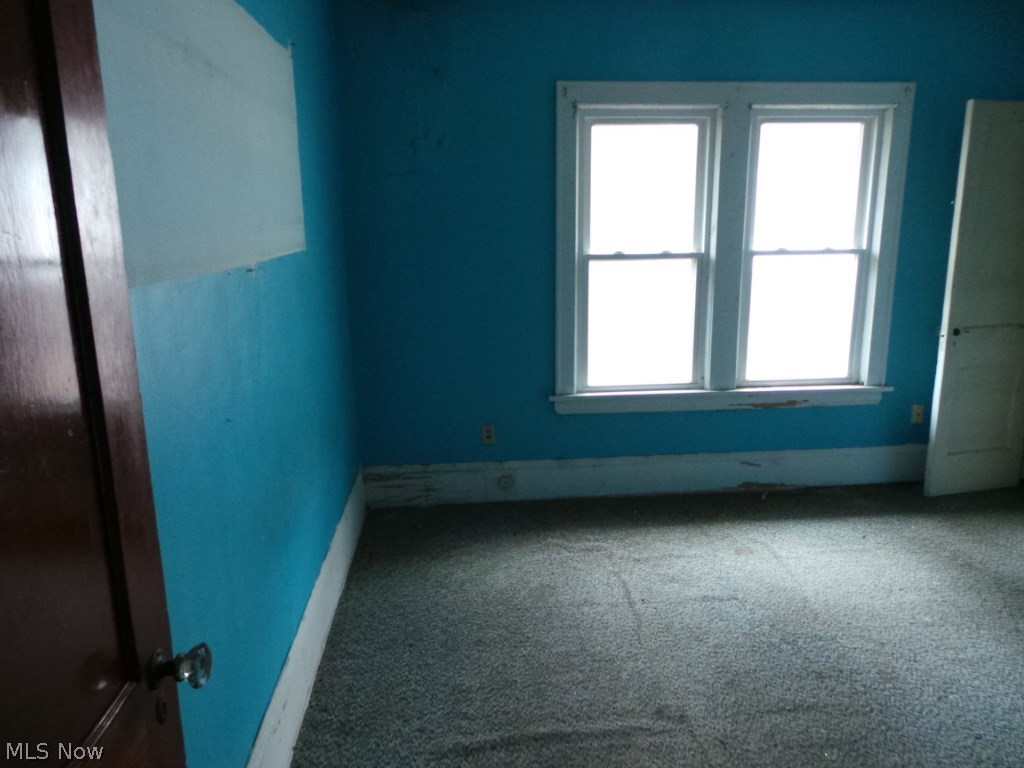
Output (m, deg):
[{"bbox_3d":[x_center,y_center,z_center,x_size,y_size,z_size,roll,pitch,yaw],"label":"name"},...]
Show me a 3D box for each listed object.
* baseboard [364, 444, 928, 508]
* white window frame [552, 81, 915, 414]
[{"bbox_3d":[0.979,0.514,3.886,3.578,0.239,0.028,-2,11,-5],"label":"baseboard"},{"bbox_3d":[1.188,-0.709,3.690,1.962,1.726,0.140,-2,11,-5],"label":"white window frame"}]

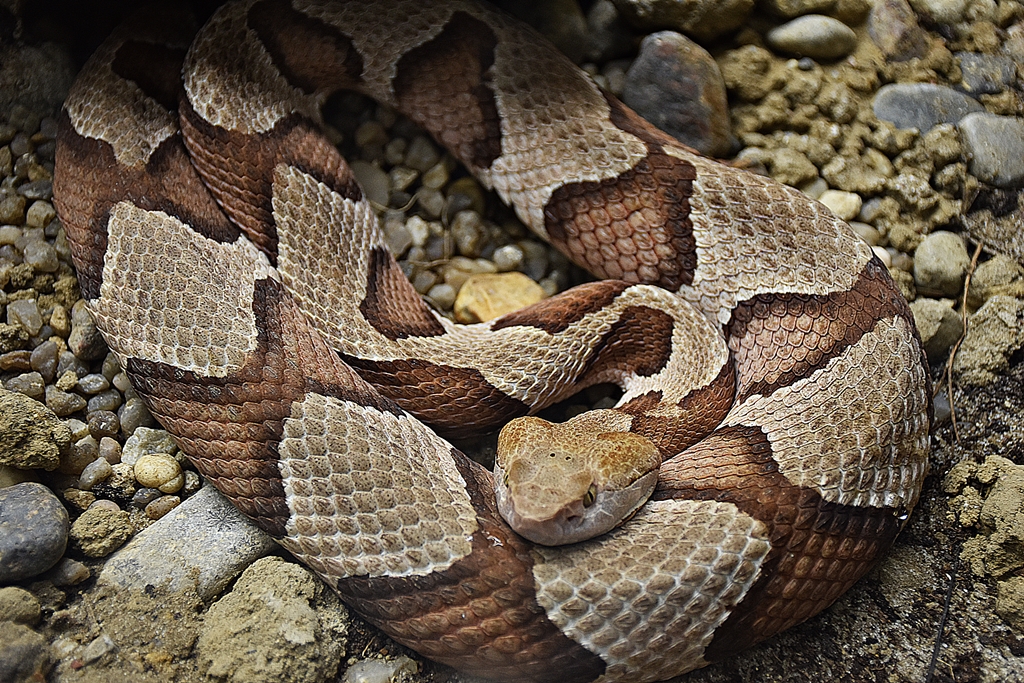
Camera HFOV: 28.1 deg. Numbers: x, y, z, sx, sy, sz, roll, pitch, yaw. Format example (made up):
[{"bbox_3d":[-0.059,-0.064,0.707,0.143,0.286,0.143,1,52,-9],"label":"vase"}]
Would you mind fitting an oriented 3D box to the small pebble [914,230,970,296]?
[{"bbox_3d":[0.122,-0.022,0.582,0.017,0.017,0.018,0,50,0],"label":"small pebble"}]

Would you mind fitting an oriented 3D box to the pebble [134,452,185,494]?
[{"bbox_3d":[-0.080,0.030,0.464,0.011,0.008,0.010,-11,49,-10],"label":"pebble"}]

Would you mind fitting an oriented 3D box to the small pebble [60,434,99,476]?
[{"bbox_3d":[-0.115,0.030,0.546,0.011,0.009,0.010,-20,53,-16],"label":"small pebble"}]

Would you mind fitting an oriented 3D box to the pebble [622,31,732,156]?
[{"bbox_3d":[0.044,-0.065,0.542,0.029,0.029,0.037,-7,48,-7],"label":"pebble"}]

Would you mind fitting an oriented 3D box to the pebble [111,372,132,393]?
[{"bbox_3d":[-0.092,0.010,0.485,0.006,0.005,0.006,0,48,0],"label":"pebble"}]

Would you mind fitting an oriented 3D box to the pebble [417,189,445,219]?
[{"bbox_3d":[-0.024,-0.041,0.608,0.009,0.007,0.009,0,50,0],"label":"pebble"}]

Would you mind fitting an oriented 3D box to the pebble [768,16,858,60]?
[{"bbox_3d":[0.095,-0.096,0.646,0.029,0.013,0.016,4,50,3],"label":"pebble"}]

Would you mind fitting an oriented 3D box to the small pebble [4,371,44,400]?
[{"bbox_3d":[-0.115,0.011,0.484,0.010,0.007,0.008,7,48,7],"label":"small pebble"}]

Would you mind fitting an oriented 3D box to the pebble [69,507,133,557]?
[{"bbox_3d":[-0.091,0.042,0.455,0.014,0.009,0.011,15,50,13],"label":"pebble"}]

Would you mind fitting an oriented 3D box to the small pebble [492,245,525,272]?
[{"bbox_3d":[-0.001,-0.021,0.513,0.008,0.006,0.007,0,48,0],"label":"small pebble"}]

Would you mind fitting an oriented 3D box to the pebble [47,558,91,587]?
[{"bbox_3d":[-0.113,0.059,0.522,0.011,0.007,0.008,-9,51,-8],"label":"pebble"}]

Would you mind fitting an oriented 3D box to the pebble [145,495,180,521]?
[{"bbox_3d":[-0.091,0.043,0.535,0.010,0.005,0.006,-25,54,-19],"label":"pebble"}]

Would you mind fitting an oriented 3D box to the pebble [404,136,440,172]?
[{"bbox_3d":[-0.024,-0.049,0.540,0.009,0.008,0.010,0,48,0],"label":"pebble"}]

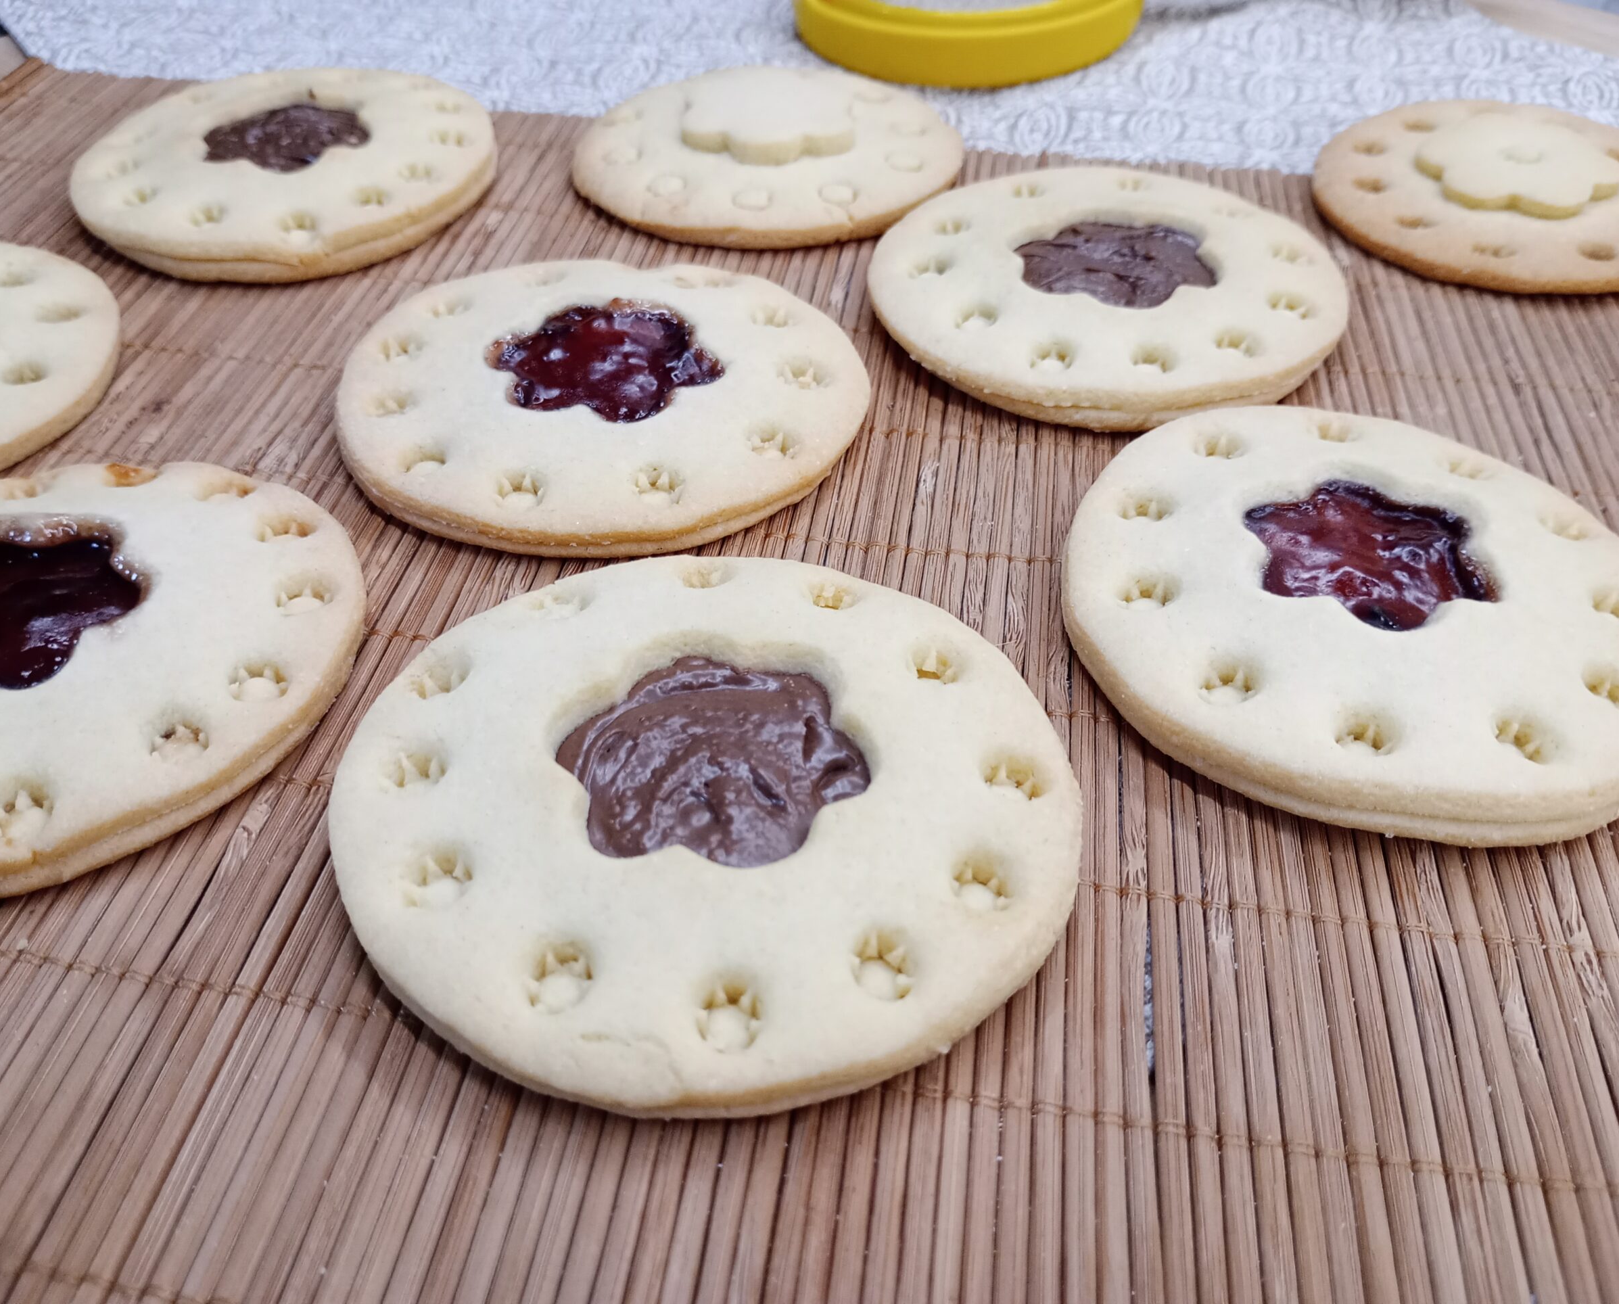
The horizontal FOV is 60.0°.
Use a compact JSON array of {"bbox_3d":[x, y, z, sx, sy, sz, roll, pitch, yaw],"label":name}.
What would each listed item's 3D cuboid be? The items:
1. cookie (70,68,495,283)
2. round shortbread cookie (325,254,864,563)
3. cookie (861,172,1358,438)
[{"bbox_3d":[-0.103,-0.098,0.280,0.082,0.009,0.082,0,42,0],"label":"cookie"},{"bbox_3d":[-0.032,-0.043,0.223,0.083,0.008,0.083,0,42,0],"label":"round shortbread cookie"},{"bbox_3d":[0.052,-0.065,0.247,0.082,0.009,0.082,0,42,0],"label":"cookie"}]

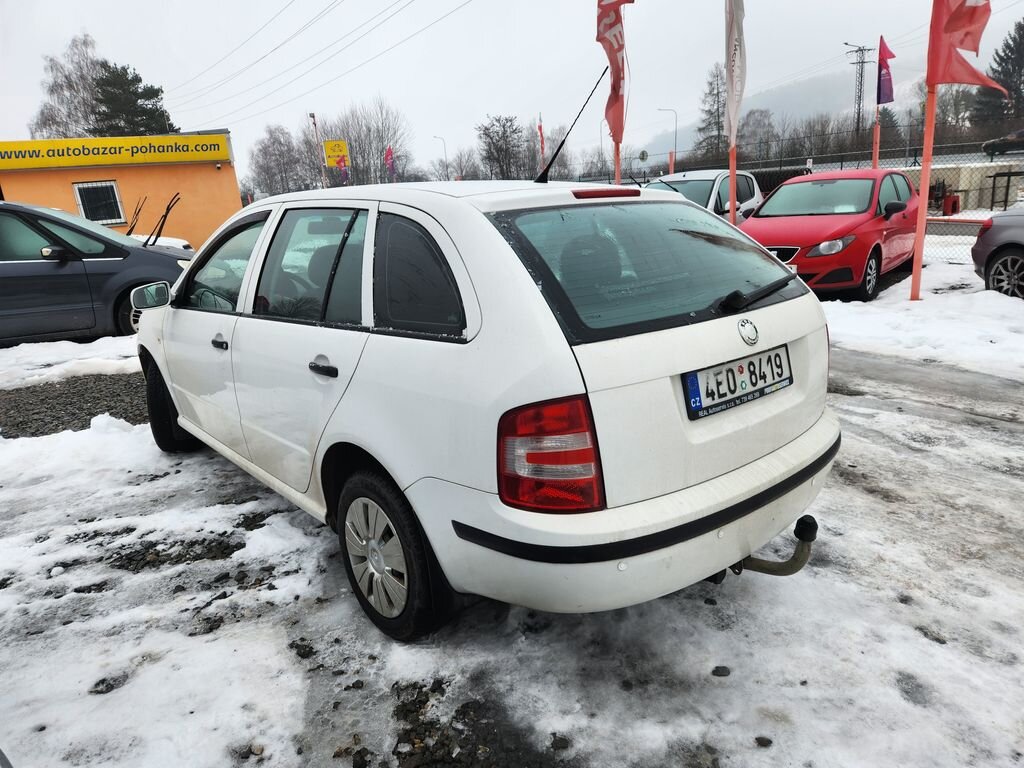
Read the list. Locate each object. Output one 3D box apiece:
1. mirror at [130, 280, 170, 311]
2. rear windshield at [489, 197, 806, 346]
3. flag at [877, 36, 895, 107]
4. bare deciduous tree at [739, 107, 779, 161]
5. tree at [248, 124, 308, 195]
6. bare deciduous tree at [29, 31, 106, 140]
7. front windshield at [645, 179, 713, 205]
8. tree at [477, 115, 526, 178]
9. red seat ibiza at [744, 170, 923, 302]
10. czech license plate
[{"bbox_3d":[-1.854,-0.451,3.471,0.110,0.150,0.190,9,18,40],"label":"mirror"},{"bbox_3d":[0.470,-0.386,2.043,1.152,0.100,0.546,-14,58,-38],"label":"rear windshield"},{"bbox_3d":[6.211,-5.207,11.300,0.280,1.080,0.160,2,16,21],"label":"flag"},{"bbox_3d":[29.090,-27.789,80.386,5.000,9.082,5.000,1,16,20],"label":"bare deciduous tree"},{"bbox_3d":[-20.564,-18.170,60.416,5.200,9.310,5.200,-9,16,-16],"label":"tree"},{"bbox_3d":[-25.829,-14.232,40.880,5.200,12.653,5.200,-13,17,-28],"label":"bare deciduous tree"},{"bbox_3d":[2.428,-2.853,10.365,1.330,0.160,0.790,8,56,39],"label":"front windshield"},{"bbox_3d":[-0.737,-16.014,50.389,3.800,7.518,3.800,-4,15,0],"label":"tree"},{"bbox_3d":[4.084,-1.985,8.780,1.700,1.445,4.050,8,20,39],"label":"red seat ibiza"},{"bbox_3d":[0.654,-0.013,1.929,0.530,0.122,0.020,-14,4,-38],"label":"czech license plate"}]

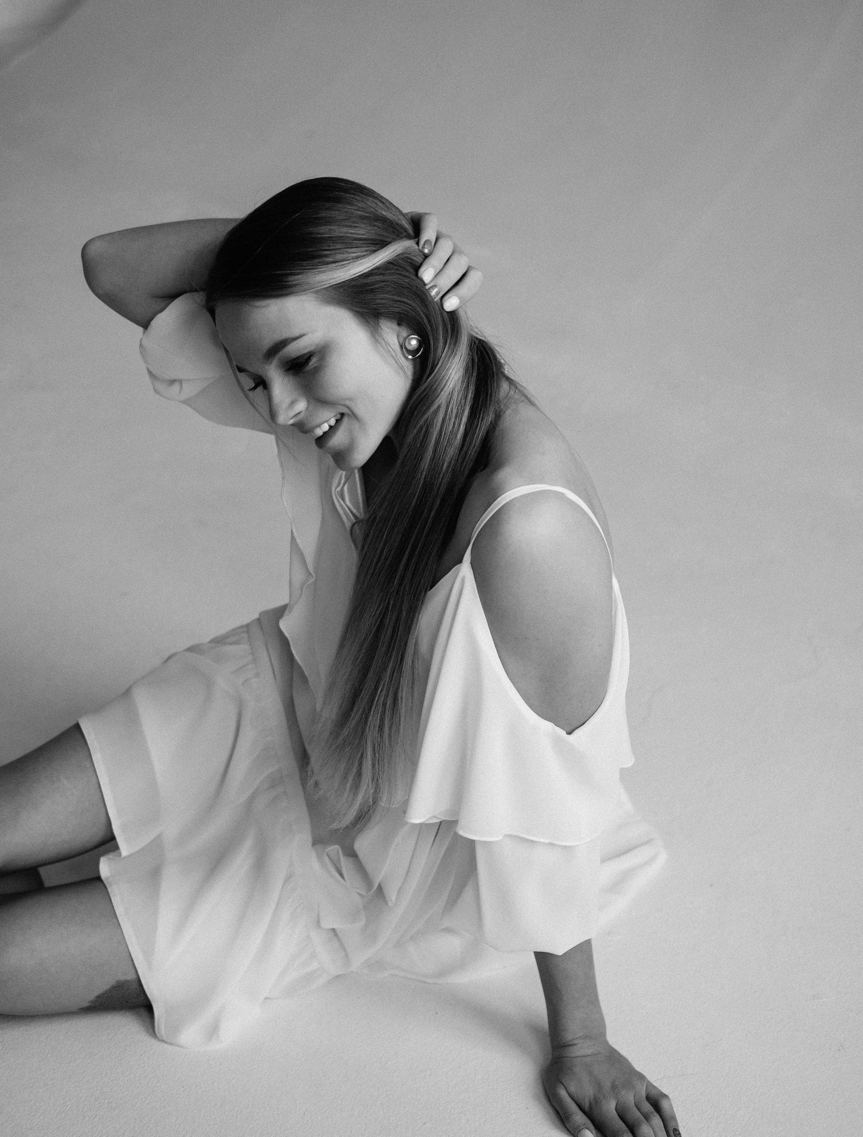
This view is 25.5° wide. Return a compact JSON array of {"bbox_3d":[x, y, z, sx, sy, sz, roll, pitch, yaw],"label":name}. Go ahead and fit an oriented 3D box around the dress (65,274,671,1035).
[{"bbox_3d":[-0.030,0.095,1.707,0.560,0.620,0.480,-14,40,-17],"label":"dress"}]

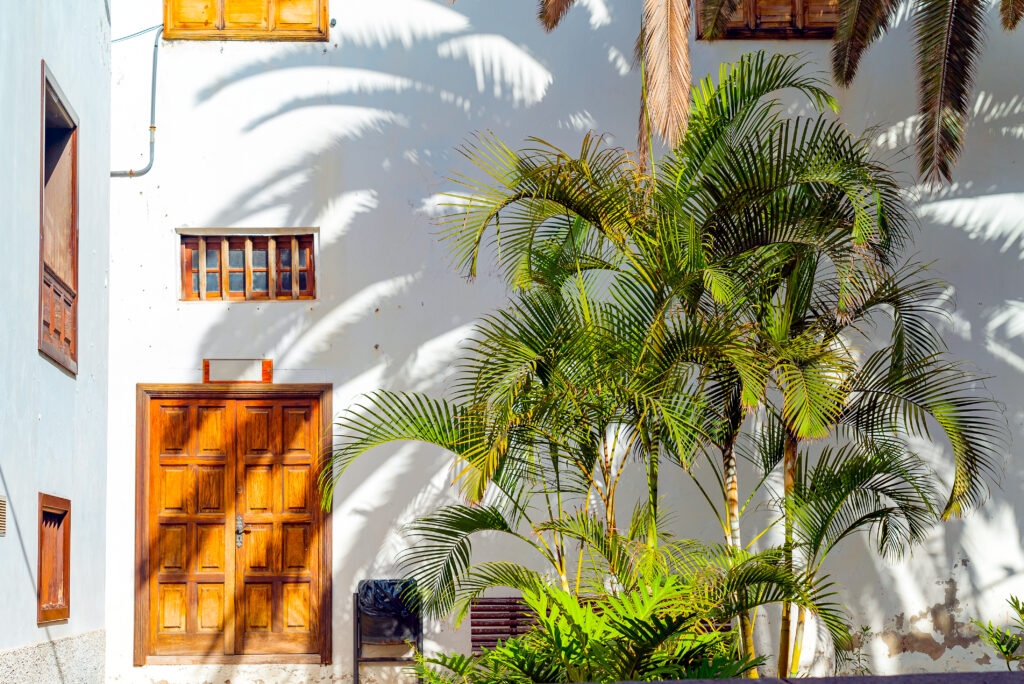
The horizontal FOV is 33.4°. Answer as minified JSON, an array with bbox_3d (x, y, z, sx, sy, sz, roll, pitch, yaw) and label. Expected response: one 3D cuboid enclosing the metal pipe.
[{"bbox_3d":[-2.934,-1.871,13.342,0.406,1.188,0.060,0,-2,0],"label":"metal pipe"}]

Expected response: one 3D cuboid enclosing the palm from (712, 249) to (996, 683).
[{"bbox_3d":[2.395,0.867,11.700,1.960,2.933,1.700,0,-2,0],"label":"palm"}]

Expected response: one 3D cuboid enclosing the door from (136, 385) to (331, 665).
[{"bbox_3d":[-2.156,1.416,13.246,1.536,2.172,0.150,0,-2,0],"label":"door"}]

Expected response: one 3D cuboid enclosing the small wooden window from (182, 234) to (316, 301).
[{"bbox_3d":[-2.057,-0.584,13.382,1.058,0.525,0.140,0,-2,0],"label":"small wooden window"}]

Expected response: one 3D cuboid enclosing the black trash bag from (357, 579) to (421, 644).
[{"bbox_3d":[-0.919,2.004,12.700,0.476,0.491,0.380,0,-2,0],"label":"black trash bag"}]

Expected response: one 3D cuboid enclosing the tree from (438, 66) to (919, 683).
[{"bbox_3d":[1.090,0.146,11.600,3.179,4.293,2.400,0,-2,0],"label":"tree"}]

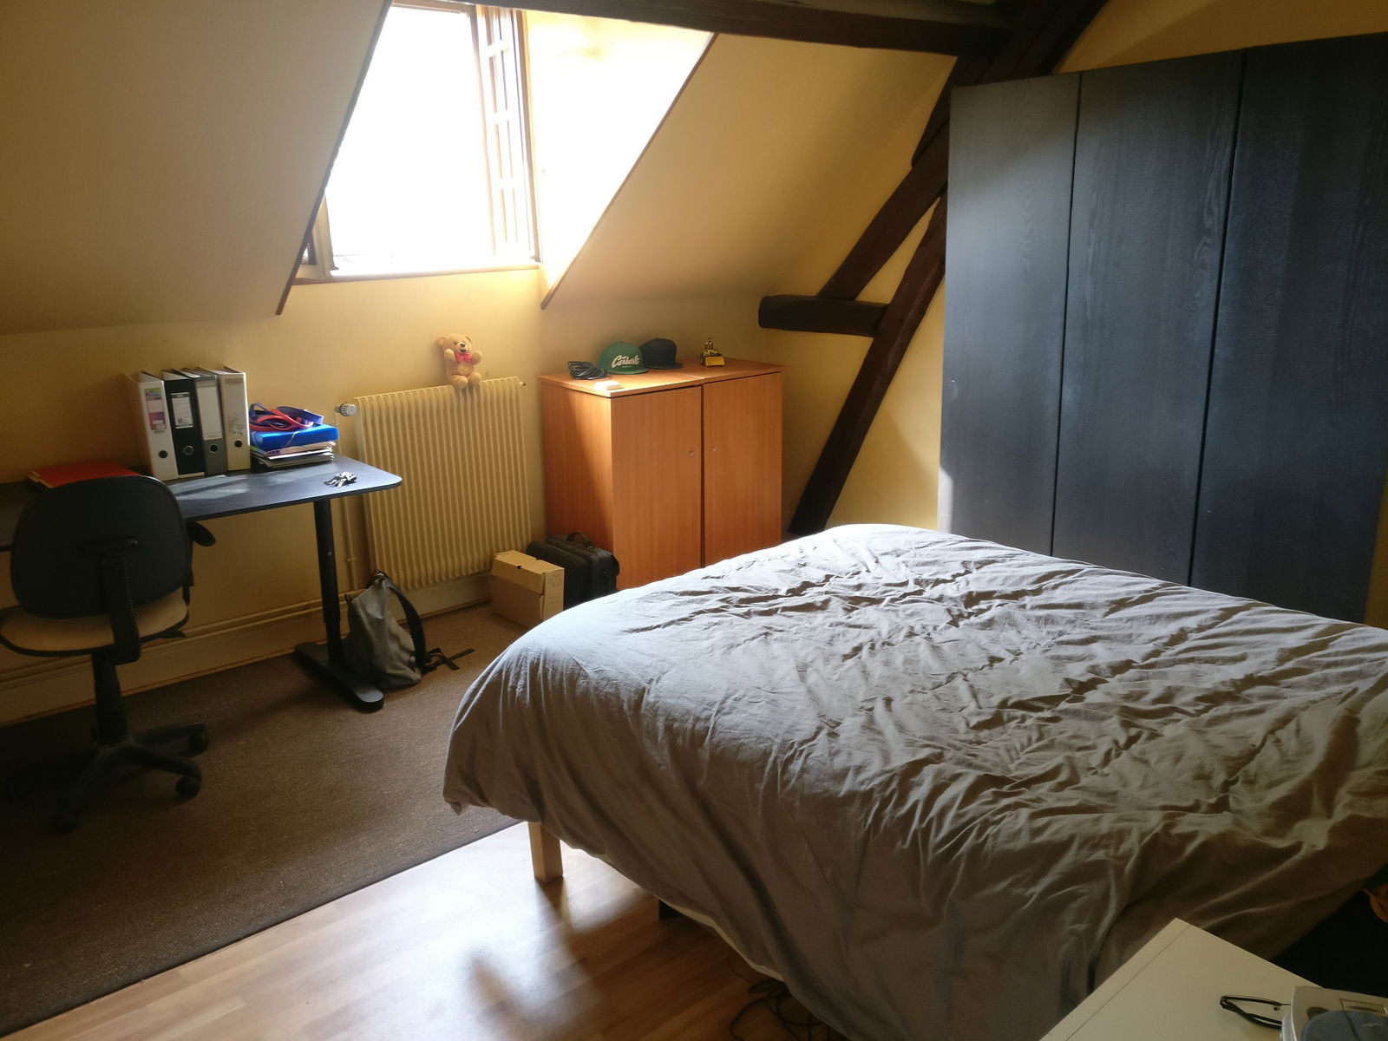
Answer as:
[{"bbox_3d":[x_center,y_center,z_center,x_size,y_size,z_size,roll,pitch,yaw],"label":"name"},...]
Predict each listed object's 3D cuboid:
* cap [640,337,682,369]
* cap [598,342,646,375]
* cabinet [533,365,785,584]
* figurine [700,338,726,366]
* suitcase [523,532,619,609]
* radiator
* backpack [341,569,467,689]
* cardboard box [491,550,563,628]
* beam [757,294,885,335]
[{"bbox_3d":[-0.171,-0.759,5.010,0.175,0.125,0.250,-15,20,-38],"label":"cap"},{"bbox_3d":[-0.326,-0.716,4.879,0.175,0.125,0.250,-8,17,-20],"label":"cap"},{"bbox_3d":[-0.118,-0.190,4.951,0.919,0.934,0.546,-14,20,-36],"label":"cabinet"},{"bbox_3d":[0.080,-0.747,4.961,0.085,0.120,0.070,-7,17,-18],"label":"figurine"},{"bbox_3d":[-0.506,0.240,4.624,0.200,0.310,0.420,-14,20,-36],"label":"suitcase"},{"bbox_3d":[-0.998,-0.151,4.545,0.685,0.780,0.080,-14,20,-36],"label":"radiator"},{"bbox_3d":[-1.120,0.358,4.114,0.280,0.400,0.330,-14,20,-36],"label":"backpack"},{"bbox_3d":[-0.682,0.285,4.584,0.095,0.256,0.355,-15,20,-38],"label":"cardboard box"},{"bbox_3d":[0.615,-0.961,5.258,0.125,0.155,0.790,-14,20,-36],"label":"beam"}]

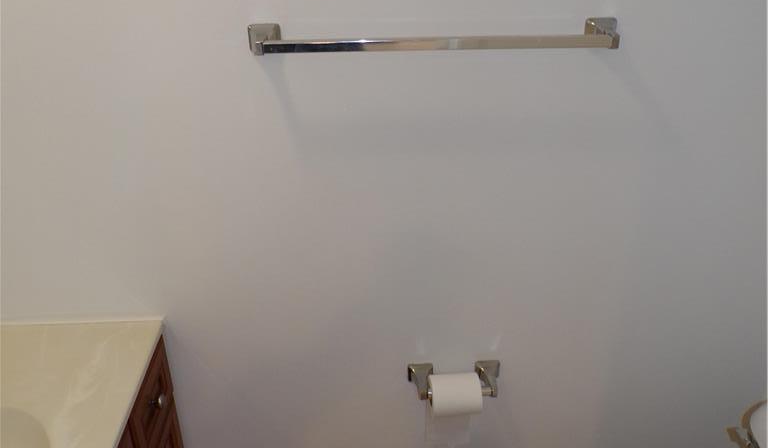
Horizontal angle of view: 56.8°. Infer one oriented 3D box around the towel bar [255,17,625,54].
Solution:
[{"bbox_3d":[0.095,-0.327,1.264,0.678,0.053,0.078,-2,28,-2],"label":"towel bar"}]

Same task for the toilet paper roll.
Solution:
[{"bbox_3d":[0.166,0.387,1.612,0.107,0.090,0.090,-2,28,-2],"label":"toilet paper roll"}]

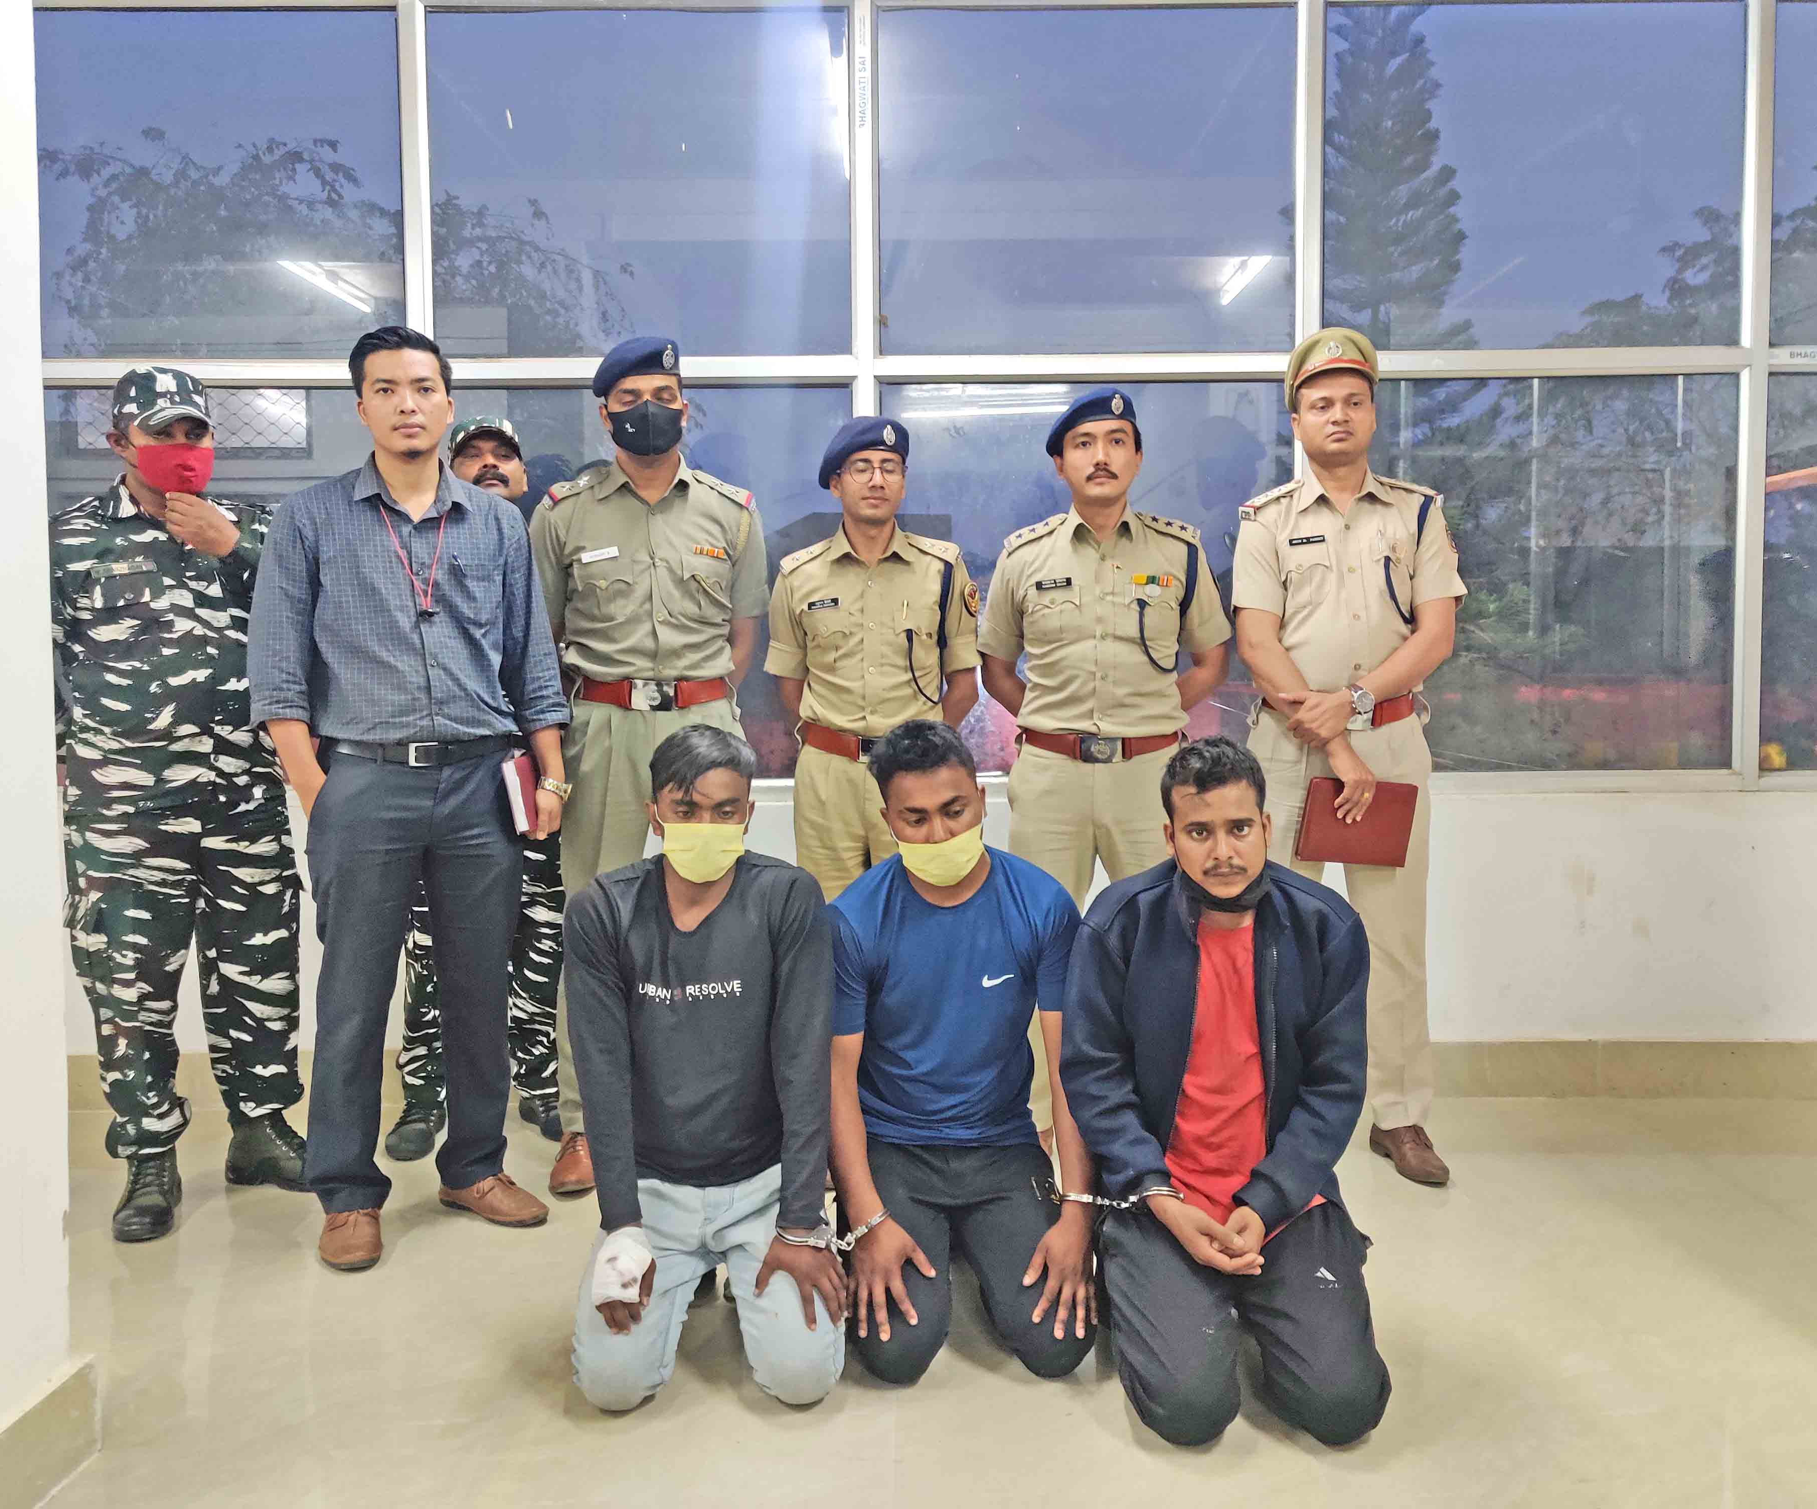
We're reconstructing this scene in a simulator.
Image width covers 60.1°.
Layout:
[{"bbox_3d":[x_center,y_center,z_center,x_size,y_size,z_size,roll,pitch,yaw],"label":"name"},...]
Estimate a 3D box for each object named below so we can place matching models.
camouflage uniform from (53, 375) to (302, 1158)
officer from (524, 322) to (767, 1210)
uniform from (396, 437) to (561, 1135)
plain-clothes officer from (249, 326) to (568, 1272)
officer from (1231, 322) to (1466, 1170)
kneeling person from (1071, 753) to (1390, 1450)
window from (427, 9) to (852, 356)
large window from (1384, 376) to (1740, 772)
[{"bbox_3d":[-1.458,0.125,3.146,0.540,1.357,0.380,-3,4,-36],"label":"camouflage uniform"},{"bbox_3d":[-0.583,0.007,3.446,0.510,1.822,0.360,-1,3,-7],"label":"officer"},{"bbox_3d":[-1.025,0.061,3.709,0.500,1.691,0.350,-1,3,-7],"label":"uniform"},{"bbox_3d":[-0.972,0.047,3.061,0.600,1.755,0.400,-2,3,-23],"label":"plain-clothes officer"},{"bbox_3d":[0.966,-0.007,3.440,0.510,1.825,0.370,0,3,7],"label":"officer"},{"bbox_3d":[0.498,0.466,2.546,0.500,0.987,0.660,0,3,6],"label":"kneeling person"},{"bbox_3d":[-0.659,-1.397,3.838,1.031,0.834,0.060,0,3,0],"label":"window"},{"bbox_3d":[1.547,-0.447,3.912,1.050,0.981,0.060,0,3,0],"label":"large window"}]

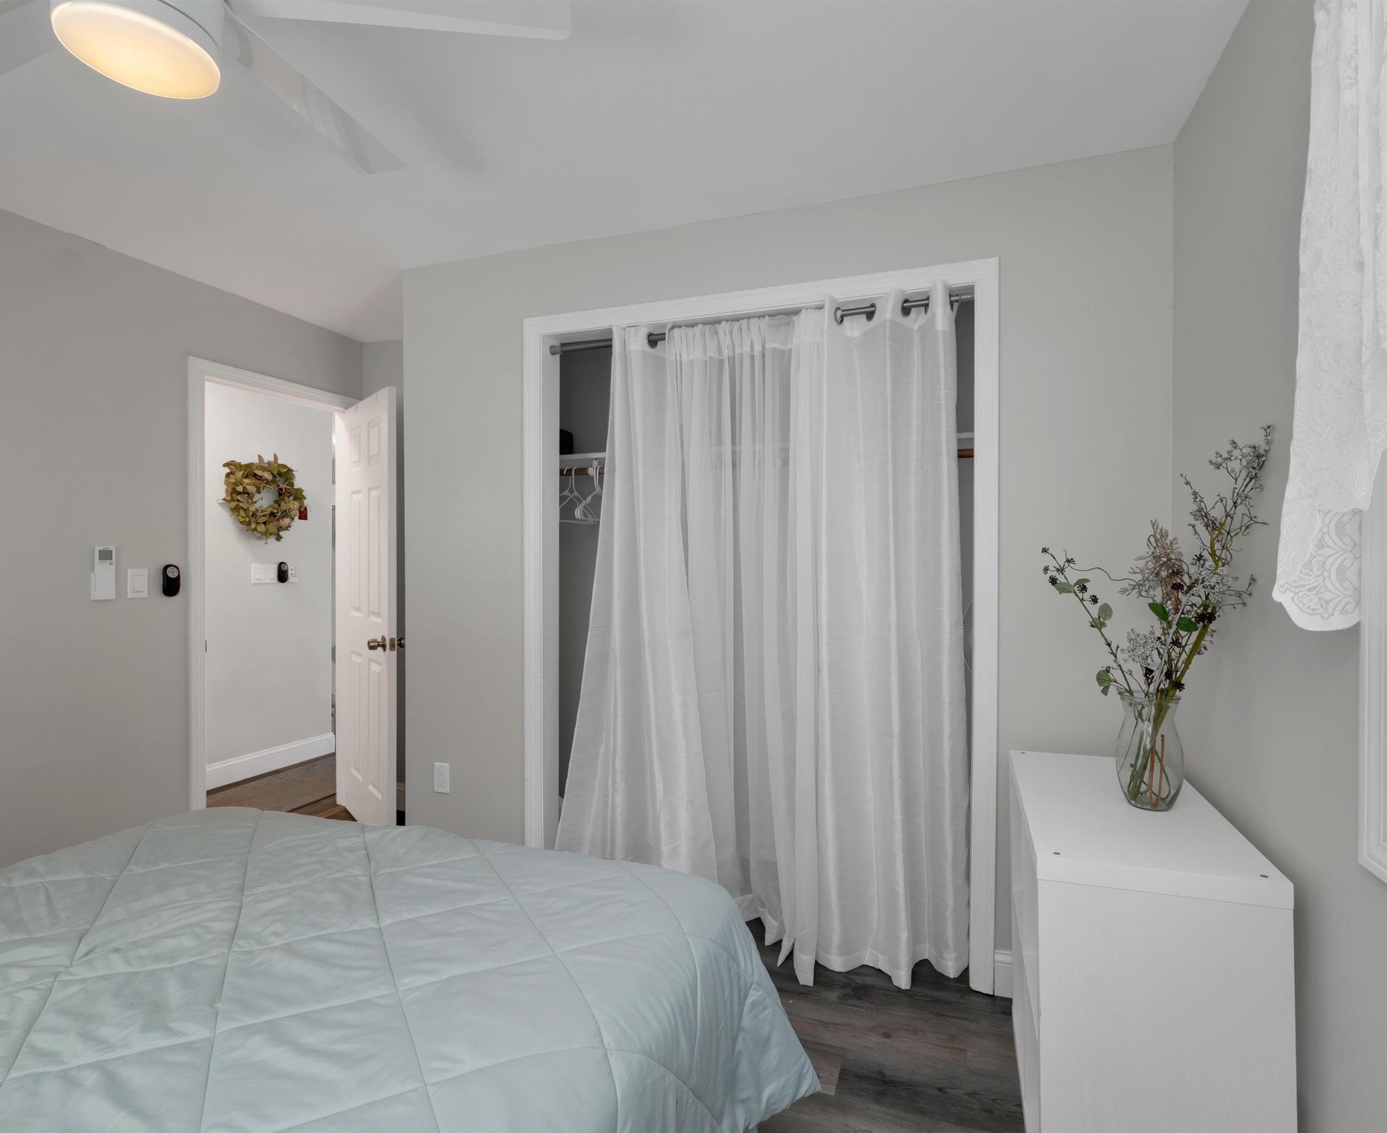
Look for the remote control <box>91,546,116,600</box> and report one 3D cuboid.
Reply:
[{"bbox_3d":[-2.184,0.025,2.445,0.030,0.195,0.063,0,0,23],"label":"remote control"}]

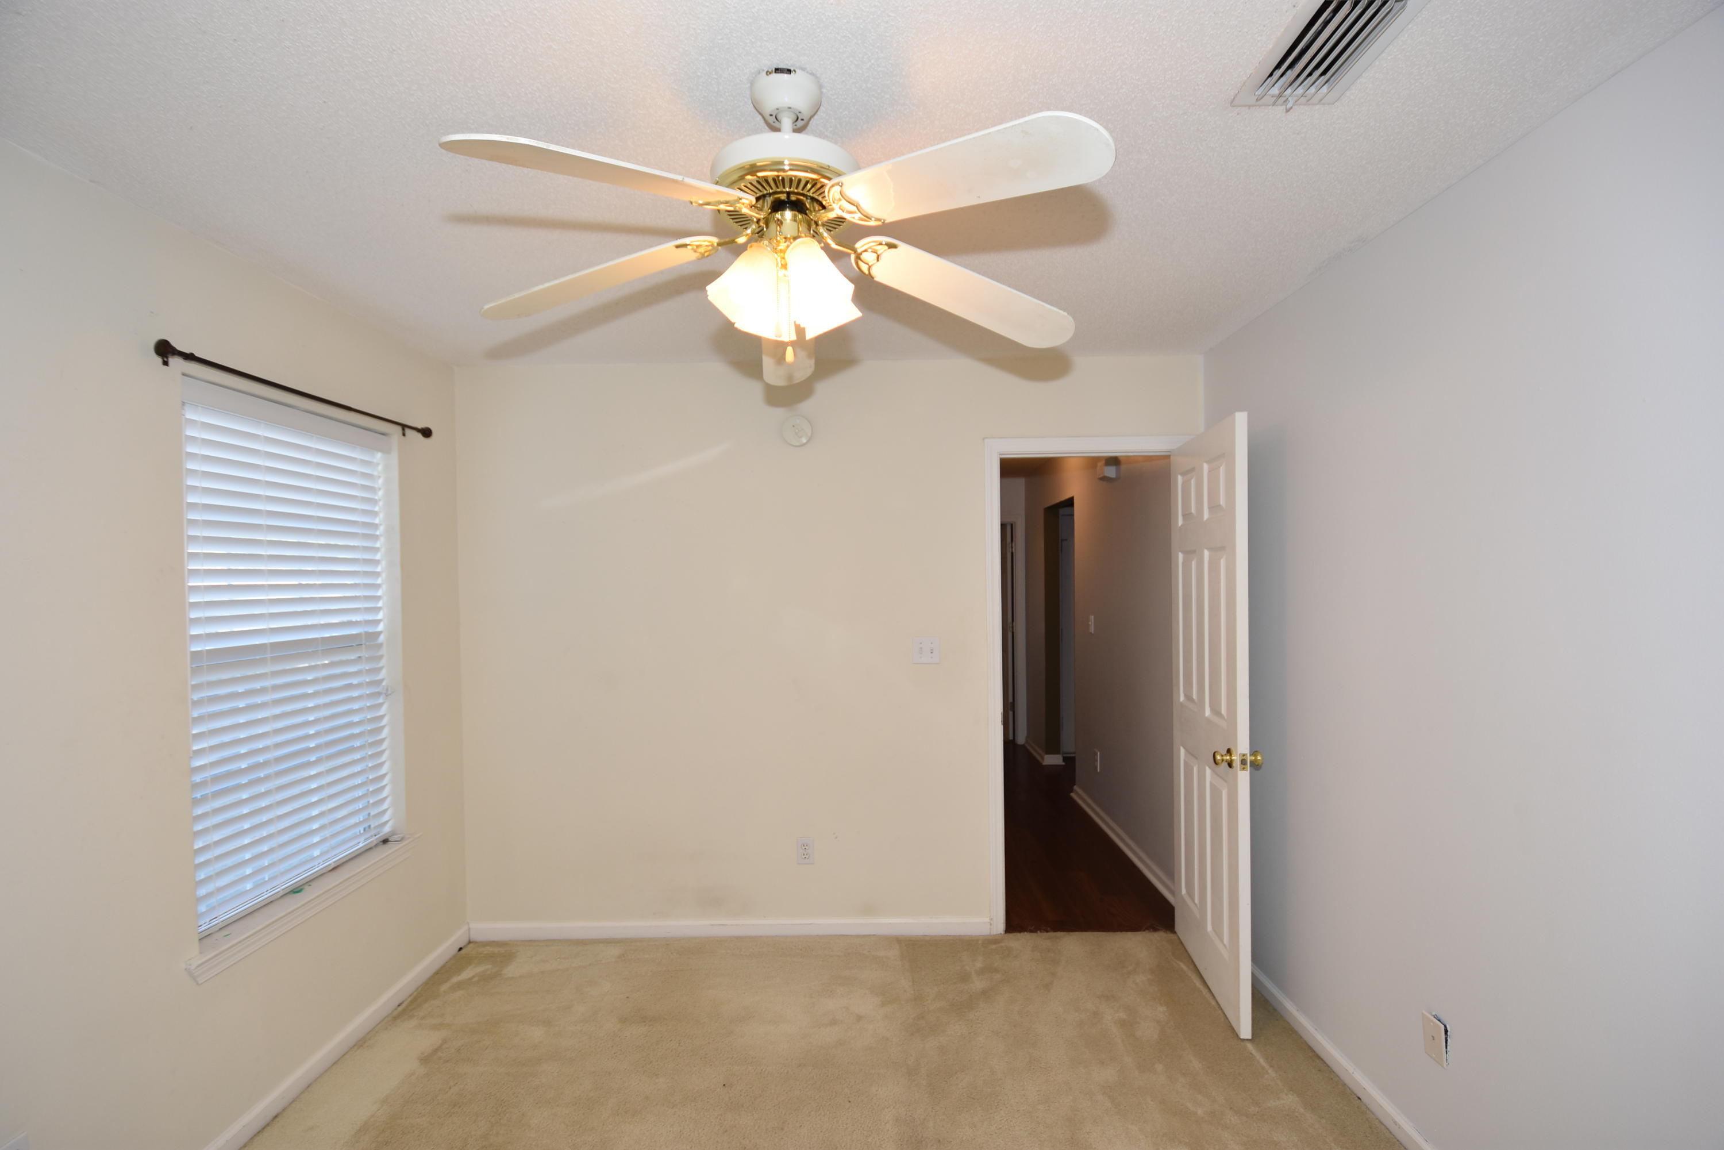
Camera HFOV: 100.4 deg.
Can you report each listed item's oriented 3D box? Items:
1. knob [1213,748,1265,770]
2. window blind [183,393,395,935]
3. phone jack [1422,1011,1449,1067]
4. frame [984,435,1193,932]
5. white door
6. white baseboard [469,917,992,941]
[{"bbox_3d":[1.258,0.617,2.412,0.154,0.065,0.065,-1,1,7],"label":"knob"},{"bbox_3d":[-1.787,0.236,2.285,0.061,1.492,0.812,-1,1,1],"label":"window blind"},{"bbox_3d":[1.464,1.189,1.836,0.012,0.112,0.072,-1,1,1],"label":"phone jack"},{"bbox_3d":[0.986,0.477,3.117,0.895,2.125,0.122,-1,1,0],"label":"frame"},{"bbox_3d":[1.294,0.494,2.703,0.039,2.052,0.726,-1,1,7],"label":"white door"},{"bbox_3d":[-0.575,1.523,3.088,2.254,0.079,0.014,-1,1,0],"label":"white baseboard"}]

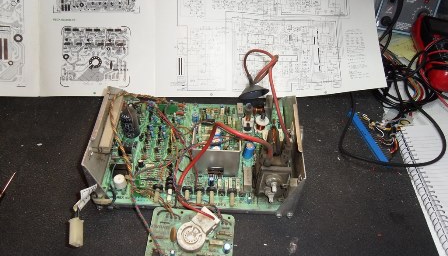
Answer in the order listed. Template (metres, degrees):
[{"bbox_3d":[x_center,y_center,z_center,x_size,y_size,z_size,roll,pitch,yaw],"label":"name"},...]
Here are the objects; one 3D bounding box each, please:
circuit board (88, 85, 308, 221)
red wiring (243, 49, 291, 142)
[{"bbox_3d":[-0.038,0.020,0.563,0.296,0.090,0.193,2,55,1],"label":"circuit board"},{"bbox_3d":[0.070,-0.047,0.609,0.075,0.065,0.175,2,55,1],"label":"red wiring"}]

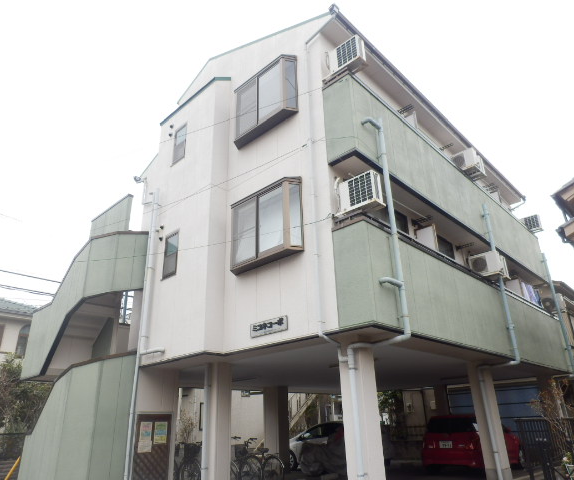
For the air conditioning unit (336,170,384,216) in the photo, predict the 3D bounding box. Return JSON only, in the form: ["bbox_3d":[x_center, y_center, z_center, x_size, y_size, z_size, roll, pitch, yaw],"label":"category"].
[{"bbox_3d":[1.207,-0.729,7.176,0.655,0.540,0.280,-22,-31,39],"label":"air conditioning unit"}]

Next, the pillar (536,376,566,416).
[{"bbox_3d":[7.440,5.046,12.229,0.370,2.420,0.370,-22,-31,39],"label":"pillar"}]

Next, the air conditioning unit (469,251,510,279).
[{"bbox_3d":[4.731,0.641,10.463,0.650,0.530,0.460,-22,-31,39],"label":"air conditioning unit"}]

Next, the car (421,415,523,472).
[{"bbox_3d":[5.572,5.996,13.126,1.640,1.480,3.800,-19,-29,35],"label":"car"}]

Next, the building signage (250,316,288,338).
[{"bbox_3d":[-0.333,1.518,7.700,0.933,0.237,0.050,-22,-31,39],"label":"building signage"}]

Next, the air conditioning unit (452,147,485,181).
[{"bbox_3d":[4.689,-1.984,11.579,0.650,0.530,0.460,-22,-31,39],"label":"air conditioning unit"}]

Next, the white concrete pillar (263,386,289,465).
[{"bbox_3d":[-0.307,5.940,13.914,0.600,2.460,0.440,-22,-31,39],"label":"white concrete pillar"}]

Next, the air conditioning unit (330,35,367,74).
[{"bbox_3d":[1.151,-3.397,8.324,0.655,0.540,0.280,-22,-31,39],"label":"air conditioning unit"}]

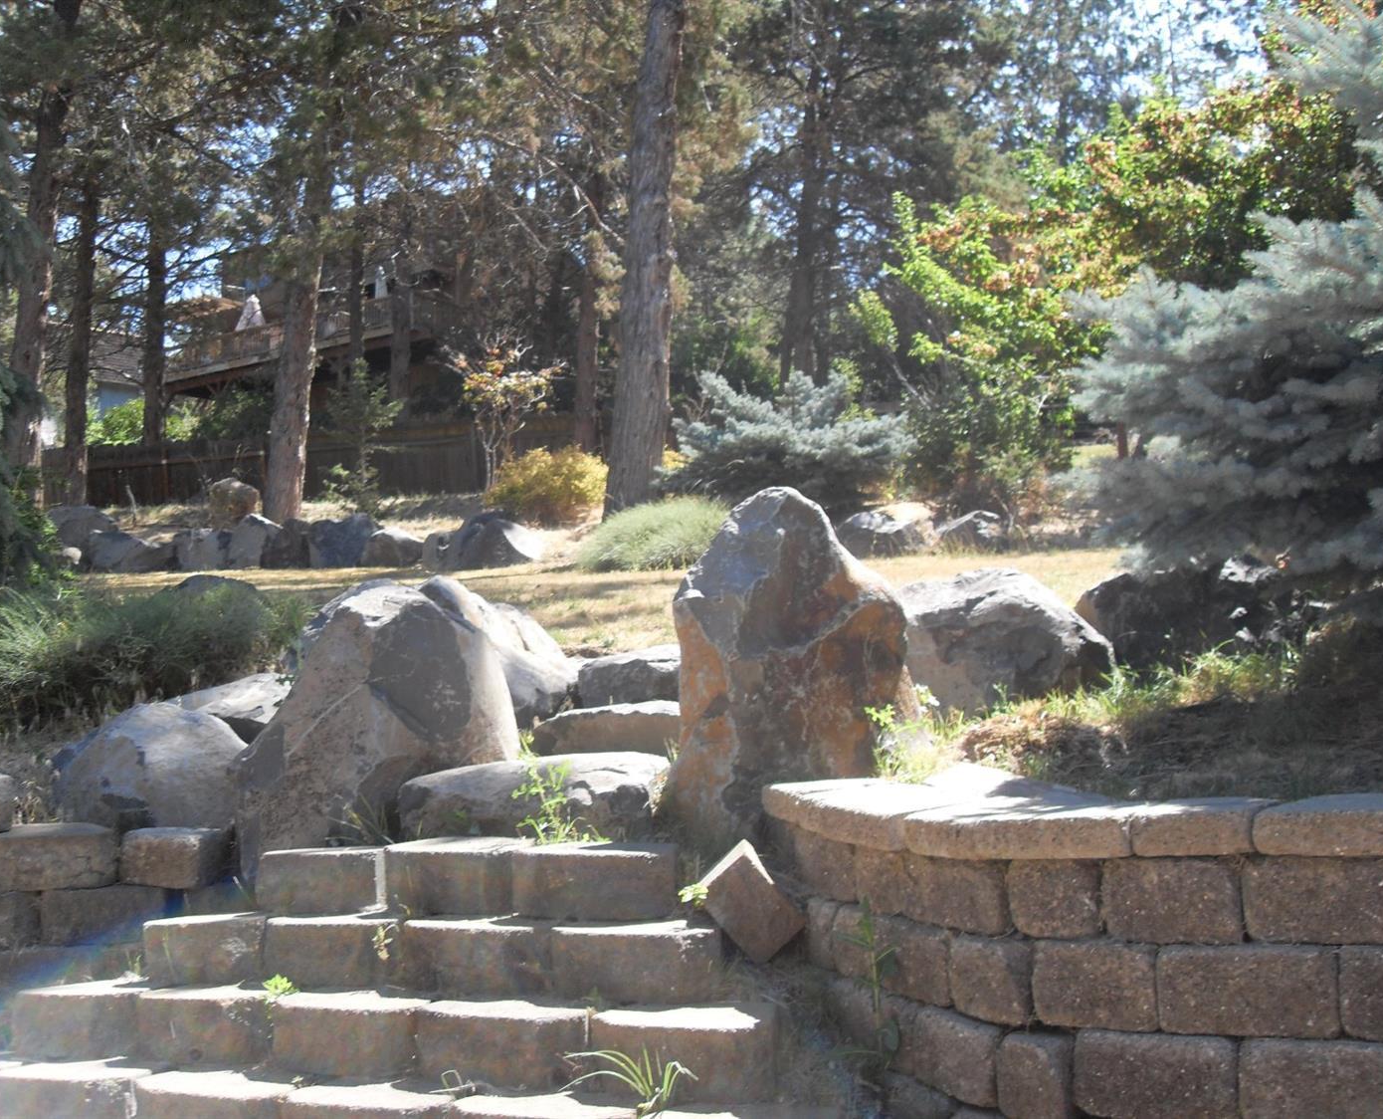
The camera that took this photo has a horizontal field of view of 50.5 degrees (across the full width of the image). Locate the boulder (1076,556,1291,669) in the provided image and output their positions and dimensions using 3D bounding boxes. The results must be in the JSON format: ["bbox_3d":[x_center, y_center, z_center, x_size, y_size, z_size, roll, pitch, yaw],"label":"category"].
[{"bbox_3d":[1.933,0.220,5.750,0.800,0.460,0.600,1,-5,-10],"label":"boulder"}]

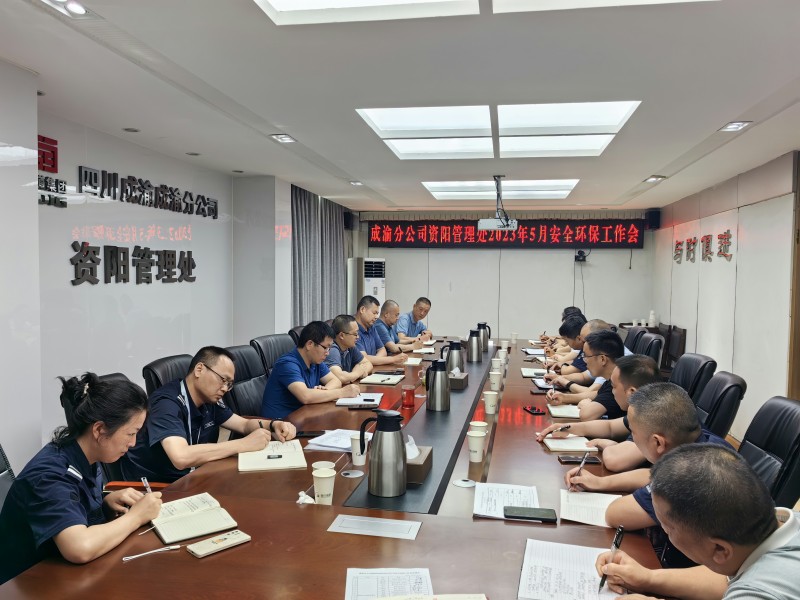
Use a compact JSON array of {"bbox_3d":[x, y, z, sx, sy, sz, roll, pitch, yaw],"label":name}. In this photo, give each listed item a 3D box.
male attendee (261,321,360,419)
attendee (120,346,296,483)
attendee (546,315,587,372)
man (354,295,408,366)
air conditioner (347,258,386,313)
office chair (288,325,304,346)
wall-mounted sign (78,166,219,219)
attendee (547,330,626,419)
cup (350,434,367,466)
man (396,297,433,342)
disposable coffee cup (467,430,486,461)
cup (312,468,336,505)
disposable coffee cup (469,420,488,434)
[{"bbox_3d":[-0.530,0.725,3.880,0.700,1.210,0.620,1,3,14],"label":"male attendee"},{"bbox_3d":[-0.756,0.802,2.770,0.720,1.185,0.640,2,2,31],"label":"attendee"},{"bbox_3d":[1.516,0.717,4.967,0.700,1.180,0.580,1,2,11],"label":"attendee"},{"bbox_3d":[-0.256,0.611,5.453,0.700,1.310,0.600,1,3,14],"label":"man"},{"bbox_3d":[-0.506,0.299,9.265,0.450,1.820,0.370,-1,2,-41],"label":"air conditioner"},{"bbox_3d":[-0.540,0.776,4.887,0.680,1.120,0.620,1,2,17],"label":"office chair"},{"bbox_3d":[-1.828,-0.791,4.806,0.035,0.172,1.870,1,2,10],"label":"wall-mounted sign"},{"bbox_3d":[1.255,0.791,3.612,0.760,1.215,0.580,1,2,9],"label":"attendee"},{"bbox_3d":[-0.163,0.607,2.512,0.072,0.106,0.072,1,2,0],"label":"cup"},{"bbox_3d":[0.101,0.585,6.985,0.700,1.240,0.580,3,3,40],"label":"man"},{"bbox_3d":[0.321,0.614,2.606,0.079,0.110,0.079,1,2,10],"label":"disposable coffee cup"},{"bbox_3d":[-0.251,0.630,2.073,0.079,0.110,0.079,1,2,0],"label":"cup"},{"bbox_3d":[0.353,0.607,2.775,0.079,0.110,0.079,1,2,10],"label":"disposable coffee cup"}]

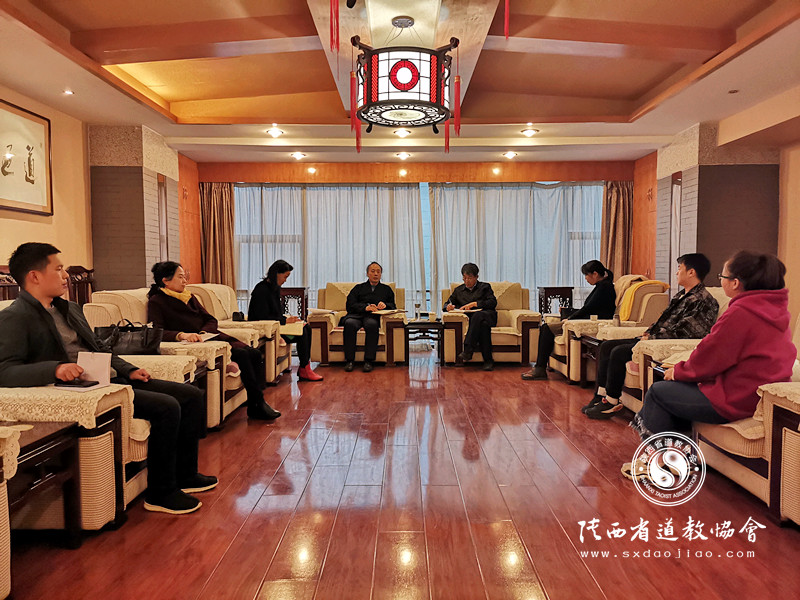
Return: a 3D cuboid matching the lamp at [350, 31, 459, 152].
[{"bbox_3d":[0.023,-1.365,4.021,0.685,0.608,0.707,0,3,0],"label":"lamp"}]

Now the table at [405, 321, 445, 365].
[{"bbox_3d":[0.281,0.484,7.013,0.442,0.495,0.608,0,3,0],"label":"table"}]

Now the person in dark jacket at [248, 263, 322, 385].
[{"bbox_3d":[-1.143,0.195,6.067,0.770,1.182,0.500,-1,3,-8],"label":"person in dark jacket"}]

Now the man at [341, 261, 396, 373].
[{"bbox_3d":[-0.348,0.149,6.811,0.600,1.180,1.000,0,3,1],"label":"man"}]

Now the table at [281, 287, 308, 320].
[{"bbox_3d":[-1.378,0.277,7.660,0.403,0.852,0.387,0,3,0],"label":"table"}]

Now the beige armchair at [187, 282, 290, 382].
[{"bbox_3d":[-1.585,0.316,6.029,0.970,0.930,1.090,0,3,1],"label":"beige armchair"}]

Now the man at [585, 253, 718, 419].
[{"bbox_3d":[1.870,0.259,4.403,0.970,1.210,0.600,0,3,7],"label":"man"}]

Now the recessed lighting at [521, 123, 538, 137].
[{"bbox_3d":[1.422,-1.834,6.559,0.180,0.070,0.180,0,3,0],"label":"recessed lighting"}]

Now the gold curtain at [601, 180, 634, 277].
[{"bbox_3d":[2.811,-0.433,7.763,0.460,2.220,0.160,0,3,1],"label":"gold curtain"}]

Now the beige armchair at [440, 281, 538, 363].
[{"bbox_3d":[1.032,0.256,7.170,1.105,0.928,0.972,0,3,0],"label":"beige armchair"}]

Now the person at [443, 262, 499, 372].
[{"bbox_3d":[0.812,0.155,6.810,0.600,1.165,0.950,1,3,12],"label":"person"}]

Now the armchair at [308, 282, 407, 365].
[{"bbox_3d":[-0.479,0.255,7.168,1.090,0.930,0.960,0,3,1],"label":"armchair"}]

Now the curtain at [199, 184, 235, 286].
[{"bbox_3d":[-2.359,-0.423,7.810,0.520,2.200,0.160,0,3,1],"label":"curtain"}]

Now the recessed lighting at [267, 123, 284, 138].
[{"bbox_3d":[-1.358,-1.836,6.568,0.180,0.070,0.180,0,3,0],"label":"recessed lighting"}]

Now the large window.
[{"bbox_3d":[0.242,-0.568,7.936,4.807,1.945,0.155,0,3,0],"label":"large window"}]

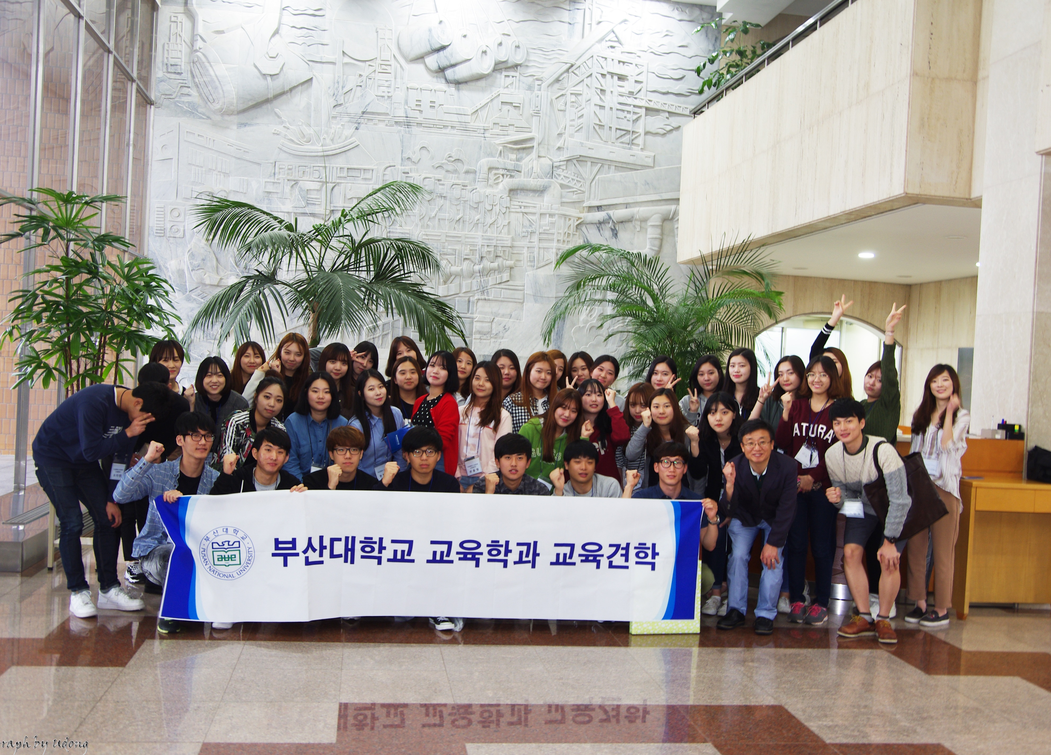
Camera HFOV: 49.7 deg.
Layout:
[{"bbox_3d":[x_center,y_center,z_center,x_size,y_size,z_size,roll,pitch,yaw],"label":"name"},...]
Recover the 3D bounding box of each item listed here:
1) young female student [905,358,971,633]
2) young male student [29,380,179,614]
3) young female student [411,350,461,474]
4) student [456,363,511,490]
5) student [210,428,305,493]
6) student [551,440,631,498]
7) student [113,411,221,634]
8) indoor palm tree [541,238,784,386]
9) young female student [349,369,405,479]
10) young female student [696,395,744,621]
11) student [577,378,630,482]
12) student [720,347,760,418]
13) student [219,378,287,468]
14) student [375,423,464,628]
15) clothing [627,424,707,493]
[{"bbox_3d":[2.605,0.728,7.179,0.400,1.628,0.310,3,1,23],"label":"young female student"},{"bbox_3d":[-2.372,0.663,6.420,0.740,1.299,0.470,3,1,31],"label":"young male student"},{"bbox_3d":[-0.556,0.601,6.905,0.420,1.532,0.320,3,1,30],"label":"young female student"},{"bbox_3d":[-0.266,0.647,7.154,0.420,1.490,0.400,3,1,1],"label":"student"},{"bbox_3d":[-1.490,0.814,6.365,0.580,1.060,0.620,3,1,-11],"label":"student"},{"bbox_3d":[0.355,0.900,6.667,0.560,1.065,0.620,3,1,-1],"label":"student"},{"bbox_3d":[-1.960,0.747,6.249,0.600,1.121,0.700,2,1,-22],"label":"student"},{"bbox_3d":[1.078,0.168,9.210,1.900,2.491,1.800,3,1,-6],"label":"indoor palm tree"},{"bbox_3d":[-0.915,0.650,6.805,0.430,1.402,0.420,3,1,-9],"label":"young female student"},{"bbox_3d":[1.251,0.785,7.101,0.430,1.370,0.480,3,1,3],"label":"young female student"},{"bbox_3d":[0.457,0.716,7.305,0.450,1.420,0.450,3,1,-1],"label":"student"},{"bbox_3d":[1.411,0.639,7.560,0.430,1.675,0.300,3,1,9],"label":"student"},{"bbox_3d":[-1.623,0.664,6.857,0.450,1.355,0.420,2,1,-23],"label":"student"},{"bbox_3d":[-0.598,0.820,6.420,0.580,1.104,0.720,3,1,-6],"label":"student"},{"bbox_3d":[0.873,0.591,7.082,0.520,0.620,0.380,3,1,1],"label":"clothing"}]

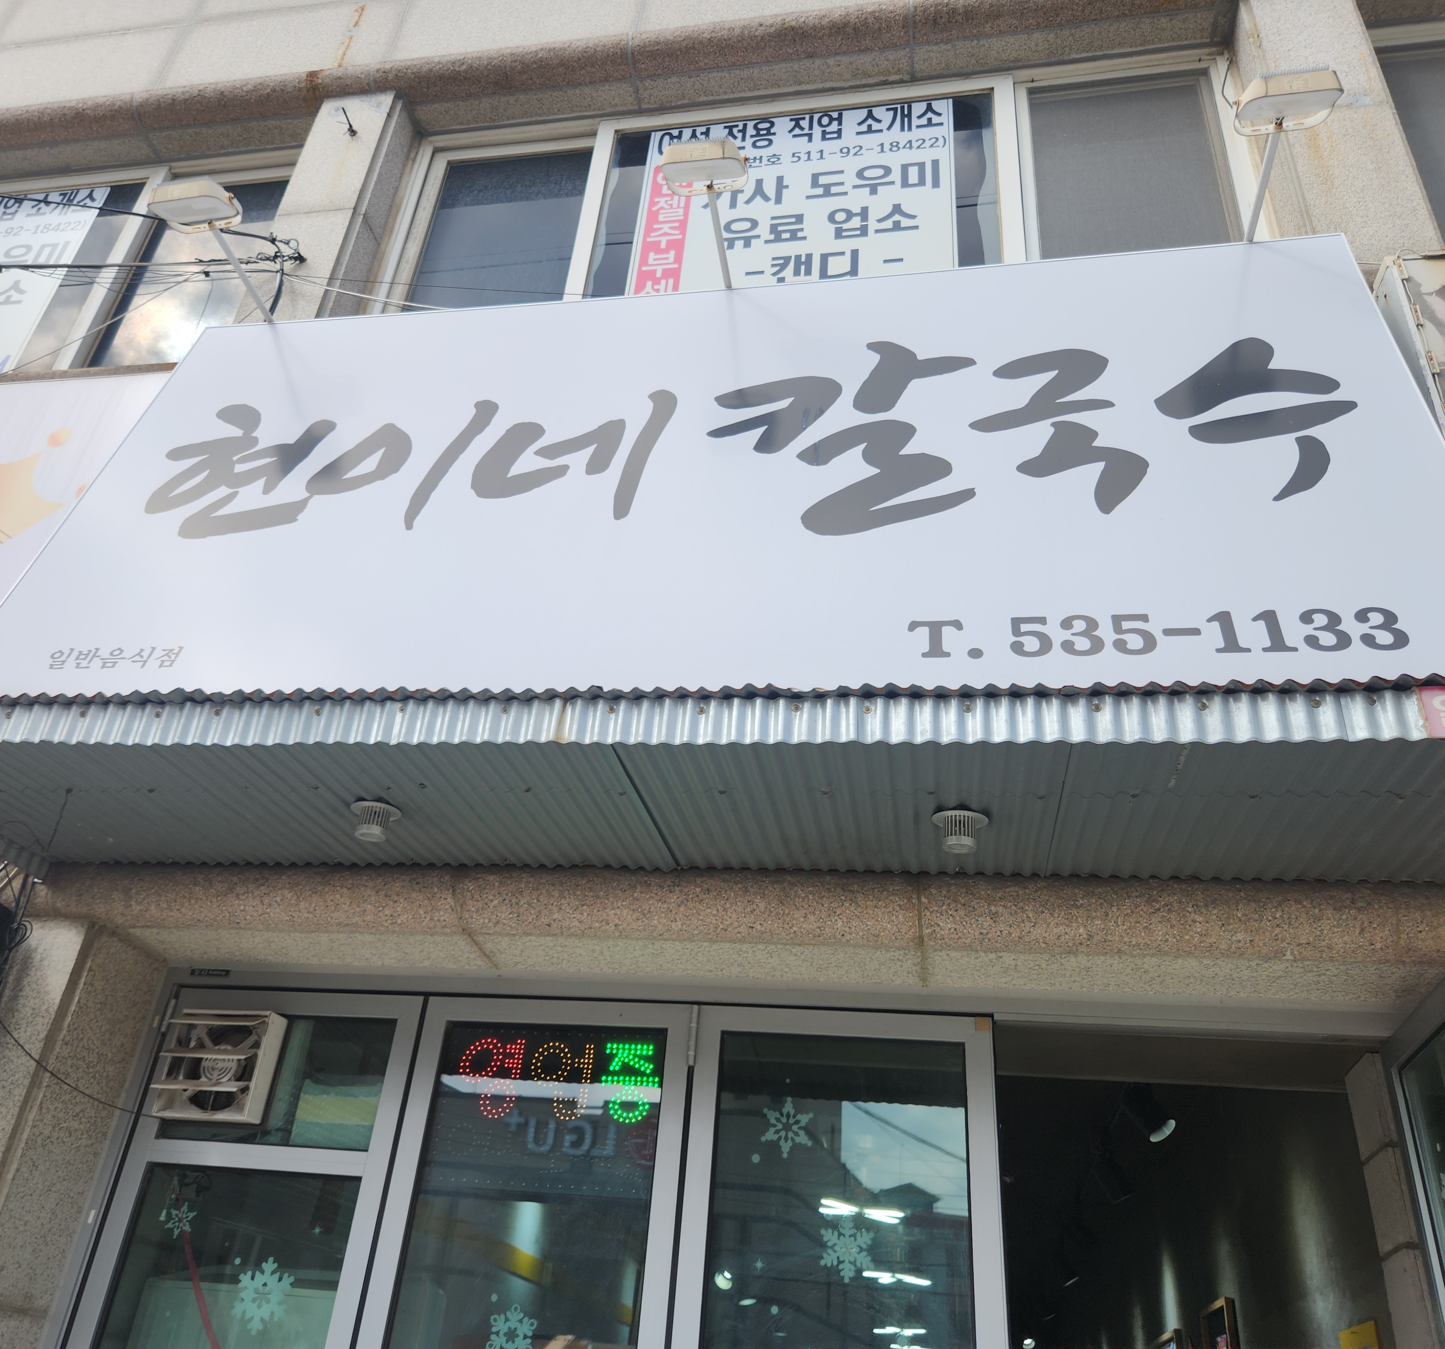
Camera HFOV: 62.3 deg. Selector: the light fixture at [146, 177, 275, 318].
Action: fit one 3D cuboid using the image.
[{"bbox_3d":[-1.376,-1.168,3.343,0.222,0.118,0.488,-1,-31,11],"label":"light fixture"}]

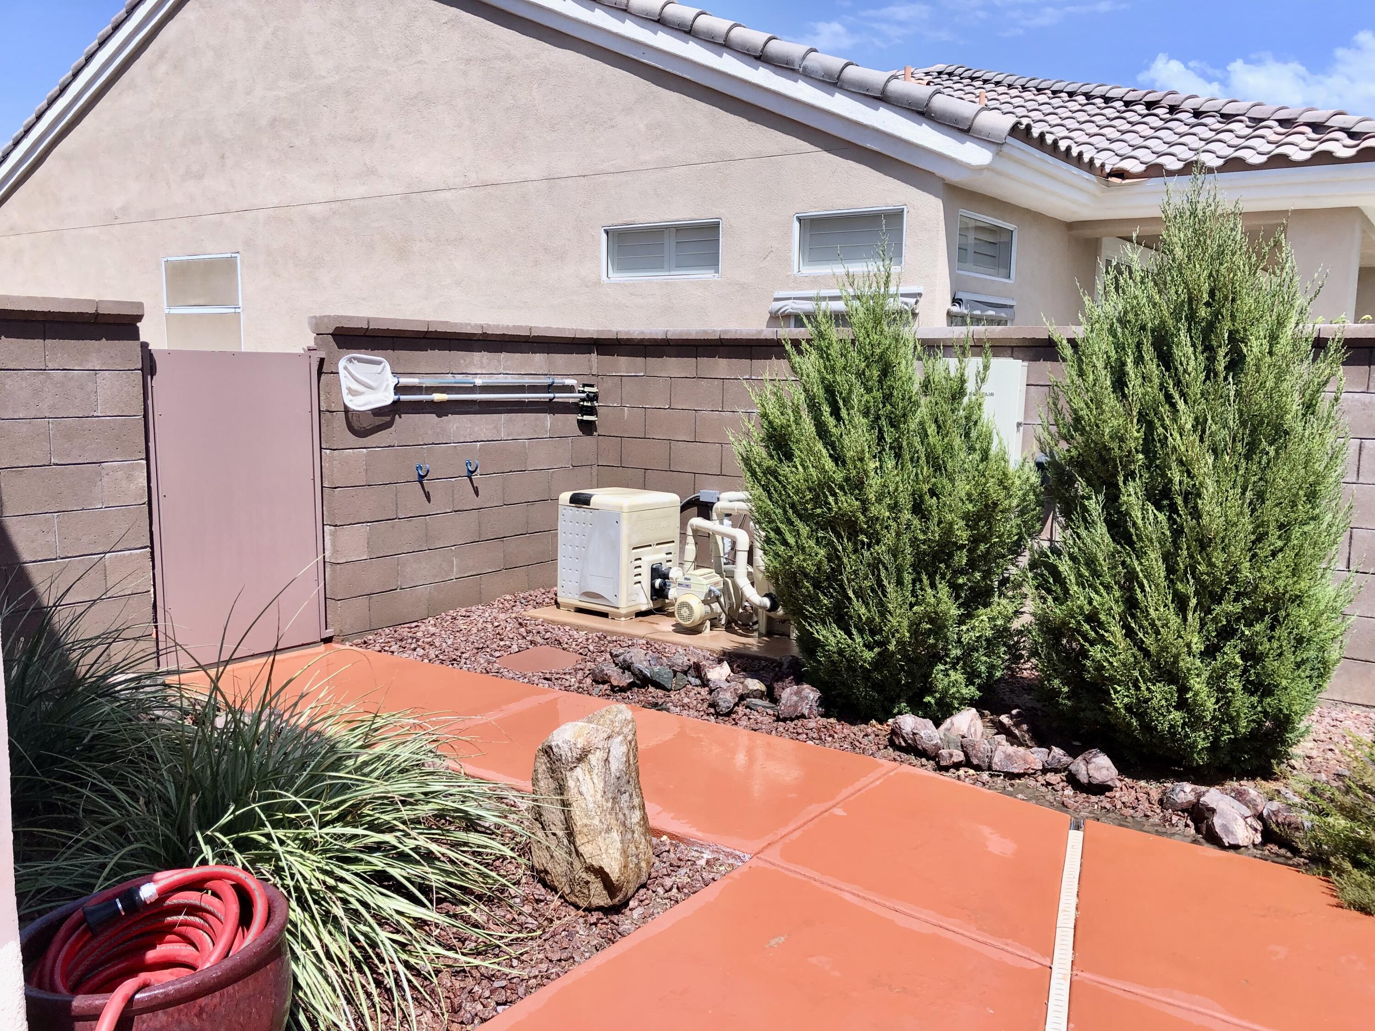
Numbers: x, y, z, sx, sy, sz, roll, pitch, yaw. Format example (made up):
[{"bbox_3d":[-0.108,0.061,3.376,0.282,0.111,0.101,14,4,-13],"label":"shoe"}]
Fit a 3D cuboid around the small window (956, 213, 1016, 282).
[{"bbox_3d":[2.338,-2.095,8.729,0.100,0.465,1.270,6,9,34],"label":"small window"}]

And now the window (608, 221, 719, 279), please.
[{"bbox_3d":[-0.215,-2.233,9.431,1.220,0.475,0.100,6,9,34],"label":"window"}]

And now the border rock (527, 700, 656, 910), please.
[{"bbox_3d":[-0.287,0.842,3.360,0.364,0.534,0.290,0,8,-5],"label":"border rock"}]

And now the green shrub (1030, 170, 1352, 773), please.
[{"bbox_3d":[2.138,-0.273,4.720,1.343,2.365,1.320,4,8,24],"label":"green shrub"}]

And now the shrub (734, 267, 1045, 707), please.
[{"bbox_3d":[0.956,-0.193,5.280,1.437,2.019,1.350,2,8,10],"label":"shrub"}]

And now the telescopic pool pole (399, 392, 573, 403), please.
[{"bbox_3d":[-1.180,-0.707,6.675,0.040,0.040,1.416,7,9,37],"label":"telescopic pool pole"}]

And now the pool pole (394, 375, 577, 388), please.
[{"bbox_3d":[-1.154,-0.805,6.694,0.045,0.045,1.477,7,9,37],"label":"pool pole"}]

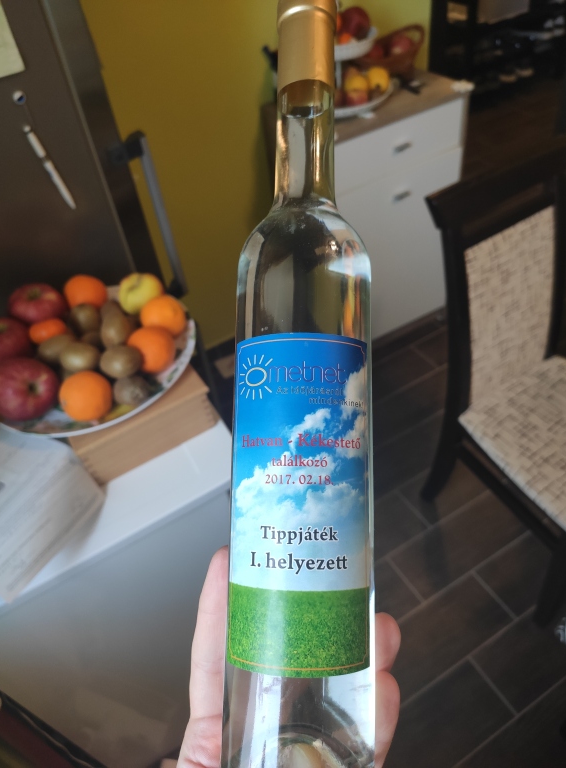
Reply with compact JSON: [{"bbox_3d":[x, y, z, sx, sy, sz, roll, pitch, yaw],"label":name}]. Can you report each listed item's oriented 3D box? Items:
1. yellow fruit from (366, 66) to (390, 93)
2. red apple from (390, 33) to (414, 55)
[{"bbox_3d":[0.235,-0.758,1.437,0.062,0.065,0.062,-5,44,5],"label":"yellow fruit"},{"bbox_3d":[0.326,-0.936,1.588,0.068,0.065,0.068,-5,44,5],"label":"red apple"}]

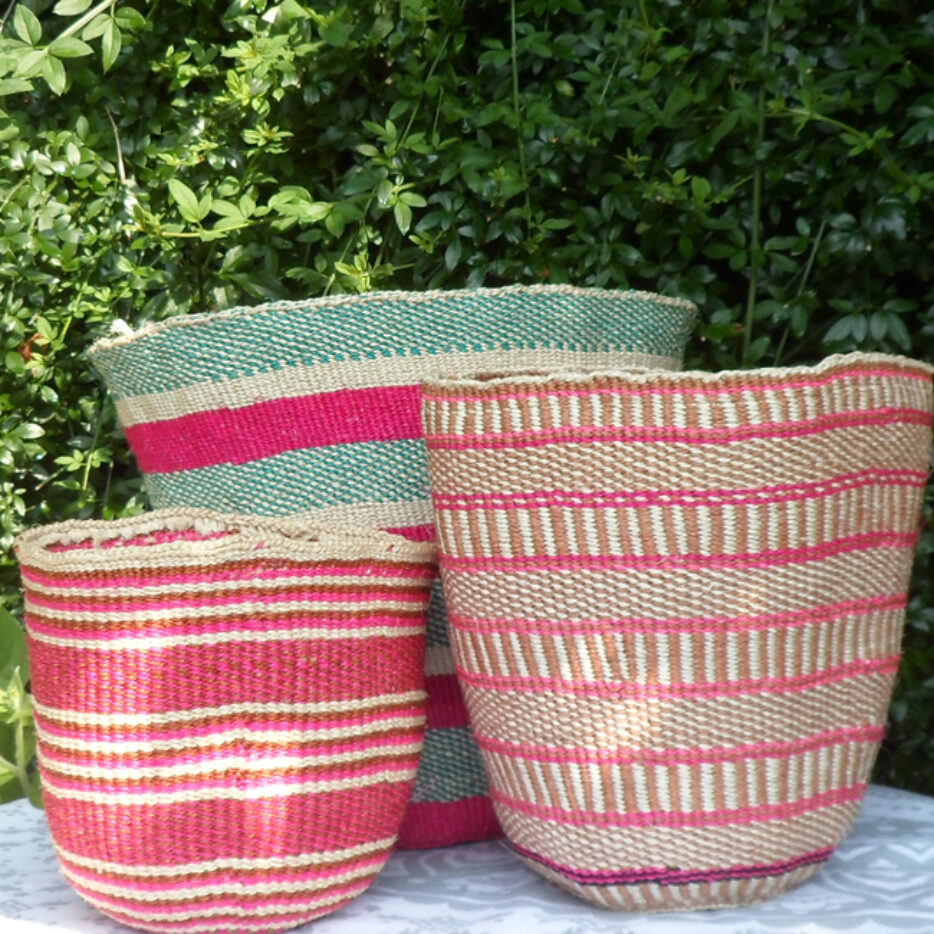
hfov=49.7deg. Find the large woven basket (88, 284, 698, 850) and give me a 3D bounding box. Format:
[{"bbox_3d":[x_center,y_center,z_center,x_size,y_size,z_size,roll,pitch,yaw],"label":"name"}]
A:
[{"bbox_3d":[-0.041,0.056,0.568,0.330,0.280,0.255,-1,4,-2],"label":"large woven basket"}]

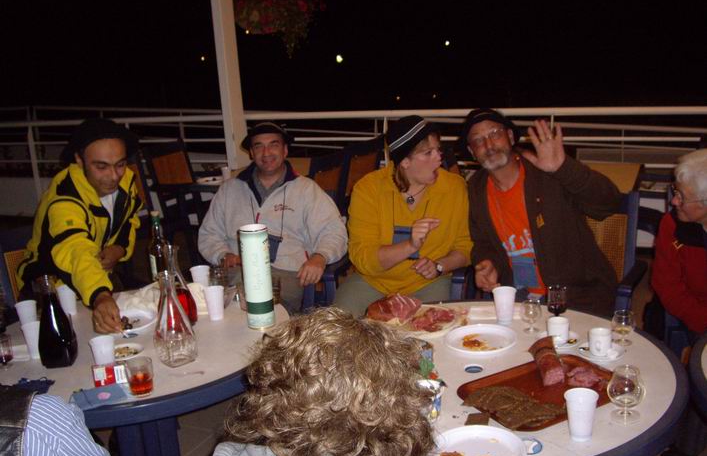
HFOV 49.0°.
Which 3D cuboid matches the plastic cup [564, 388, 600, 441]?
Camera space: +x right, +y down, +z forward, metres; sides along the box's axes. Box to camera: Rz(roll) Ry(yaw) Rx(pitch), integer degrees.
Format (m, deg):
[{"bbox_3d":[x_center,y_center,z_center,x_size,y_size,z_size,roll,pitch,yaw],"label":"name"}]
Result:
[{"bbox_3d":[0.494,0.405,1.676,0.072,0.098,0.072,-5,14,1],"label":"plastic cup"}]

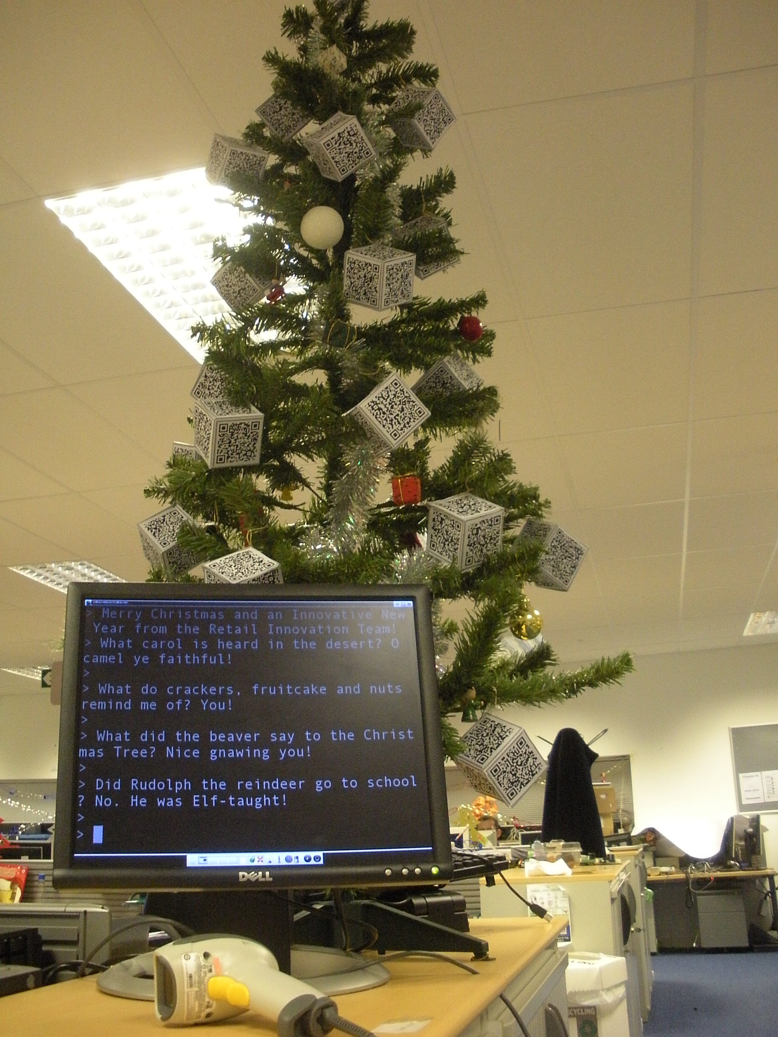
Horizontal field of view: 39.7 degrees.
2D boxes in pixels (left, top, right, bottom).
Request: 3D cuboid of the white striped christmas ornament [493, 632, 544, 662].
[{"bbox_3d":[0.165,0.163,1.360,0.067,0.070,0.067,-6,-18,13],"label":"white striped christmas ornament"}]

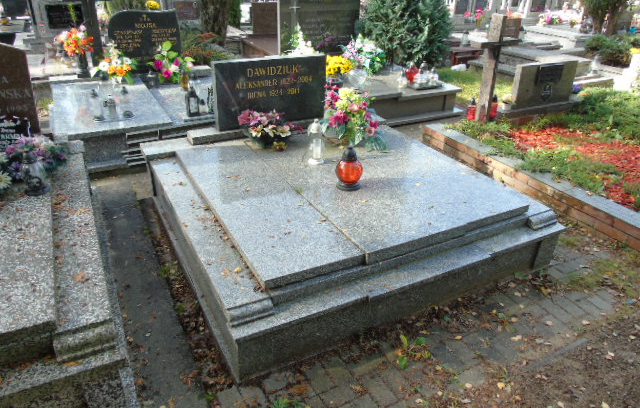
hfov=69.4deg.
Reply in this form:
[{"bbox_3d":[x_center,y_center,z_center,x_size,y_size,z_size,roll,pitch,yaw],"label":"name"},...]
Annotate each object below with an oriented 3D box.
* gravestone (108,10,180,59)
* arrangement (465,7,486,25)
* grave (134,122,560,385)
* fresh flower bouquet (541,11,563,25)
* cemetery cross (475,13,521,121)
[{"bbox_3d":[-1.975,-1.870,5.254,0.760,0.585,0.090,-13,31,-25],"label":"gravestone"},{"bbox_3d":[3.323,-4.028,9.876,0.446,0.403,0.356,-13,31,-25],"label":"arrangement"},{"bbox_3d":[0.092,-0.035,3.077,2.050,0.355,1.967,-13,32,-26],"label":"grave"},{"bbox_3d":[5.498,-4.458,11.061,0.453,0.288,0.361,-13,32,-26],"label":"fresh flower bouquet"},{"bbox_3d":[1.769,-1.340,4.671,0.556,1.071,0.165,-13,32,-26],"label":"cemetery cross"}]

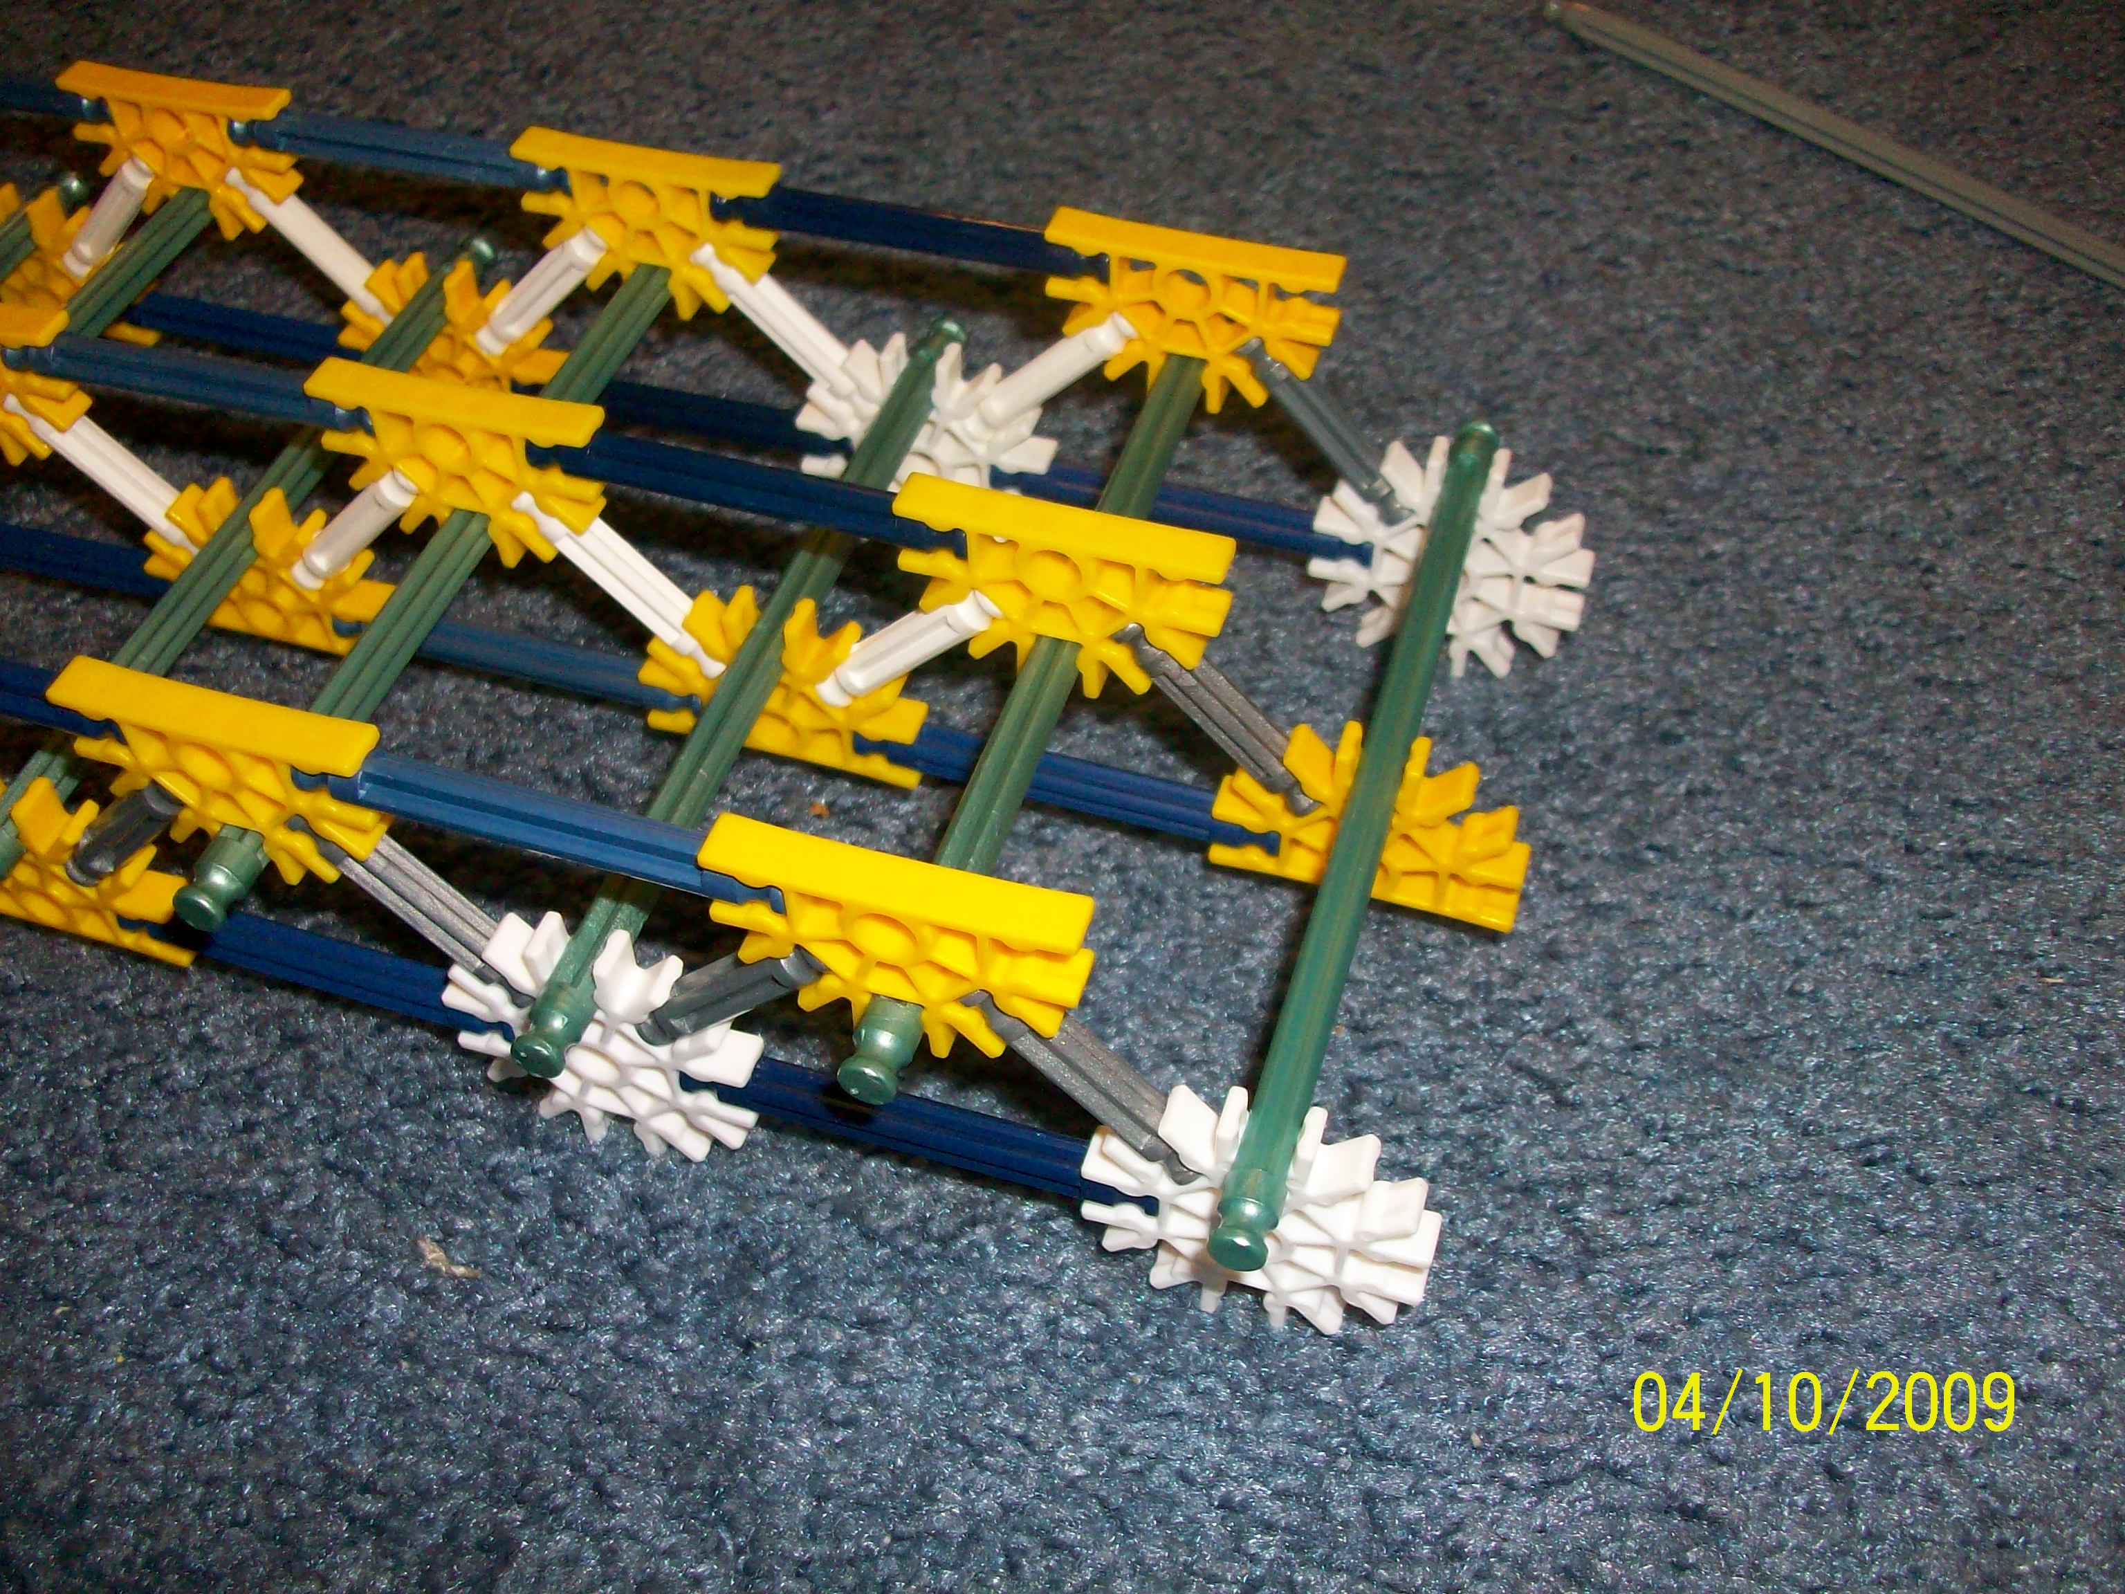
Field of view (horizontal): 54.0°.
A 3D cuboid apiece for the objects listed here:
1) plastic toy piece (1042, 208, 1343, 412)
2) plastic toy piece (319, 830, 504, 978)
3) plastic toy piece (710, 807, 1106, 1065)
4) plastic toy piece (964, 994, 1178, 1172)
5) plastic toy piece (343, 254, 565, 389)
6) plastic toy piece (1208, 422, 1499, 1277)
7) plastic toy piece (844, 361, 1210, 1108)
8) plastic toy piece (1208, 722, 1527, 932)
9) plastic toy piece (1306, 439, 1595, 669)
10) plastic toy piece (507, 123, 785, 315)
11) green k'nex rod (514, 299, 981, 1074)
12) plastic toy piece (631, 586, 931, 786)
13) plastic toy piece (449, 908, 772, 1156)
[{"bbox_3d":[0.017,-0.061,0.268,0.037,0.023,0.006,13,51,13],"label":"plastic toy piece"},{"bbox_3d":[-0.069,0.011,0.226,0.006,0.033,0.006,-25,32,44],"label":"plastic toy piece"},{"bbox_3d":[-0.015,0.015,0.203,0.037,0.023,0.006,12,51,12],"label":"plastic toy piece"},{"bbox_3d":[0.003,0.027,0.209,0.006,0.033,0.006,-24,33,44],"label":"plastic toy piece"},{"bbox_3d":[-0.090,-0.069,0.310,0.037,0.024,0.006,13,51,13],"label":"plastic toy piece"},{"bbox_3d":[0.037,-0.003,0.241,0.006,0.006,0.129,13,51,13],"label":"plastic toy piece"},{"bbox_3d":[0.001,-0.019,0.241,0.006,0.006,0.129,13,51,13],"label":"plastic toy piece"},{"bbox_3d":[0.037,0.002,0.246,0.037,0.024,0.006,13,51,13],"label":"plastic toy piece"},{"bbox_3d":[0.053,-0.032,0.283,0.037,0.037,0.006,13,51,13],"label":"plastic toy piece"},{"bbox_3d":[-0.055,-0.077,0.285,0.037,0.023,0.006,12,50,13],"label":"plastic toy piece"},{"bbox_3d":[-0.035,-0.020,0.254,0.006,0.006,0.128,13,51,12],"label":"green k'nex rod"},{"bbox_3d":[-0.035,-0.015,0.262,0.037,0.024,0.006,13,51,13],"label":"plastic toy piece"},{"bbox_3d":[-0.052,0.028,0.237,0.037,0.037,0.006,13,51,13],"label":"plastic toy piece"}]

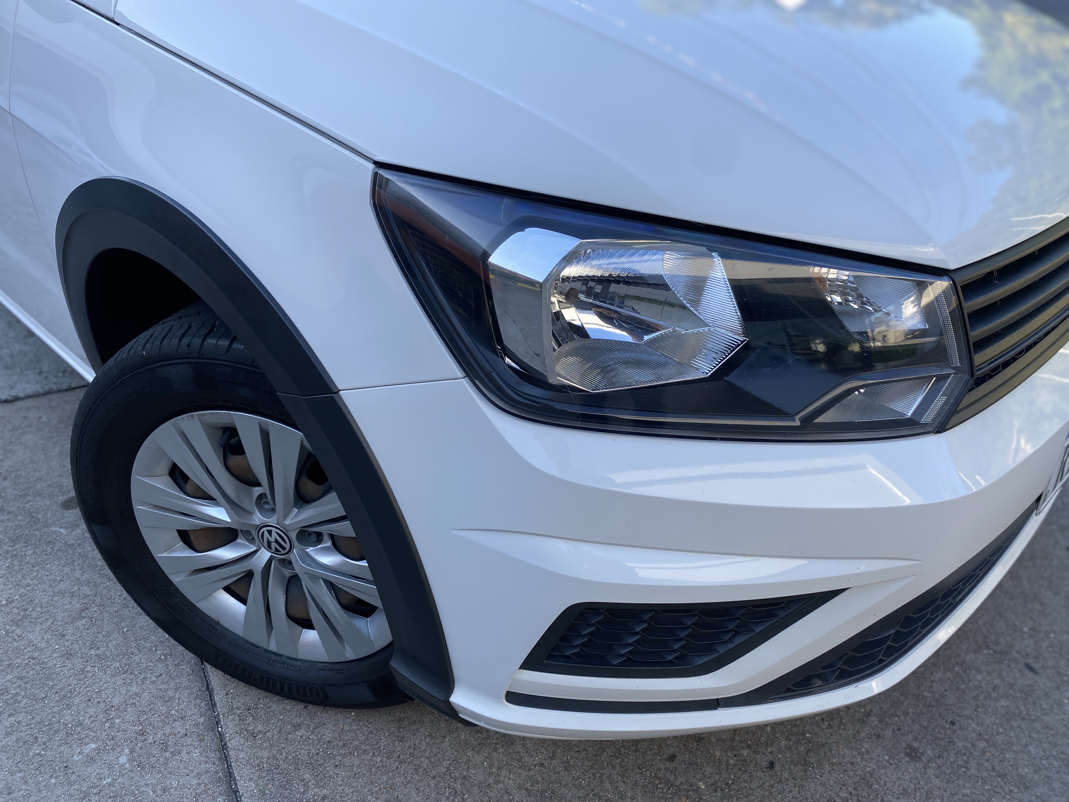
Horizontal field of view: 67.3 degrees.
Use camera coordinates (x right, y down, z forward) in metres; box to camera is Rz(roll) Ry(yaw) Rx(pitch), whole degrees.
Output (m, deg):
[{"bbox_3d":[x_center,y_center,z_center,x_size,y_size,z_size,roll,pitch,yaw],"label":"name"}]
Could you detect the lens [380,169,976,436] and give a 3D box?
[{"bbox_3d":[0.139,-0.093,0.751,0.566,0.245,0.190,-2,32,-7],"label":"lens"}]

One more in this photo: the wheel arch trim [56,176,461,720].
[{"bbox_3d":[-0.351,0.009,0.937,0.790,0.500,0.115,27,40,34],"label":"wheel arch trim"}]

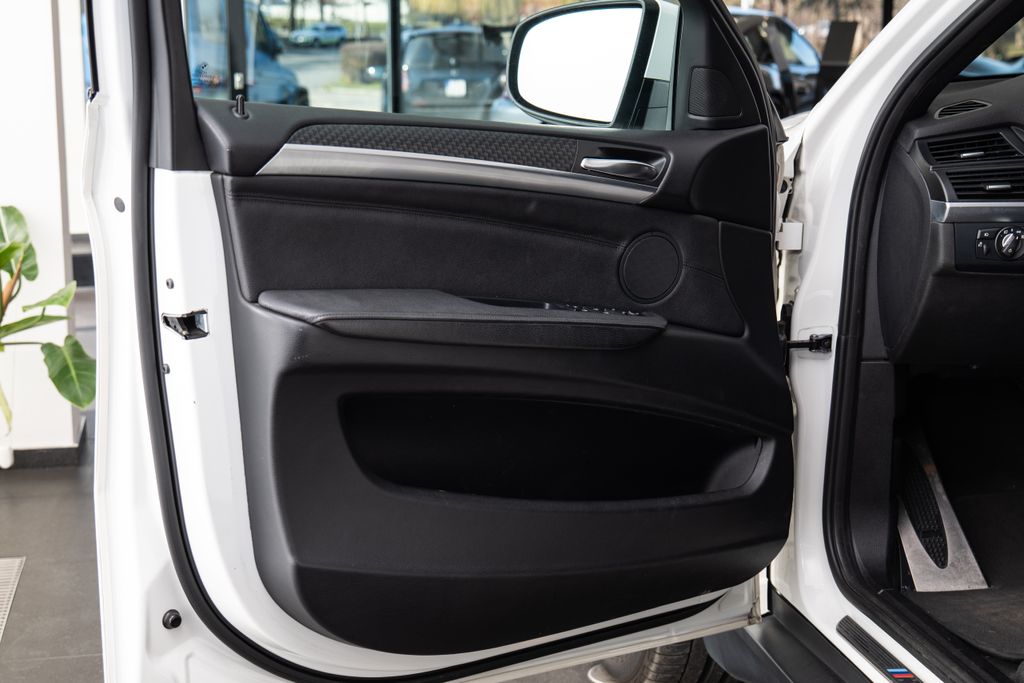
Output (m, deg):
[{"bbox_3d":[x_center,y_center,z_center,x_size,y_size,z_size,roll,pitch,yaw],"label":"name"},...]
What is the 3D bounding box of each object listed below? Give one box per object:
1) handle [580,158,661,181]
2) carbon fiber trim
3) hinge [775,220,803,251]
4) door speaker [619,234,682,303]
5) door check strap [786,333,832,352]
[{"bbox_3d":[0.159,-0.254,2.097,0.127,0.030,0.030,0,7,-27],"label":"handle"},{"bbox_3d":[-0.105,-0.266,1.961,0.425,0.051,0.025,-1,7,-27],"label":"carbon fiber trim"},{"bbox_3d":[0.445,-0.170,2.290,0.045,0.050,0.045,-1,8,-6],"label":"hinge"},{"bbox_3d":[0.205,-0.110,2.134,0.108,0.108,0.025,-5,14,-26],"label":"door speaker"},{"bbox_3d":[0.475,0.002,2.270,0.073,0.030,0.030,-1,8,-6],"label":"door check strap"}]

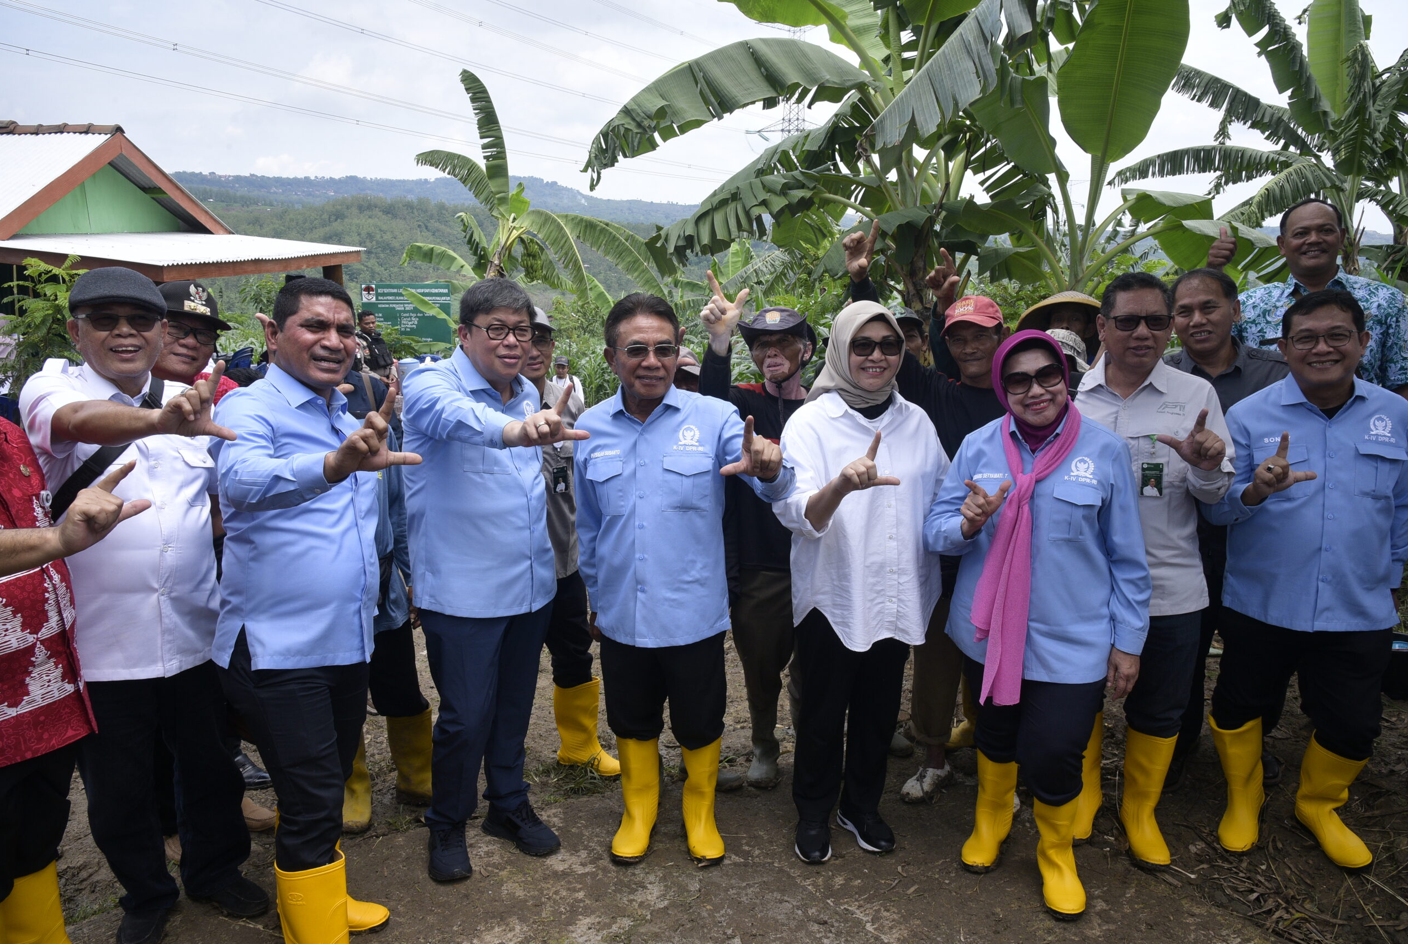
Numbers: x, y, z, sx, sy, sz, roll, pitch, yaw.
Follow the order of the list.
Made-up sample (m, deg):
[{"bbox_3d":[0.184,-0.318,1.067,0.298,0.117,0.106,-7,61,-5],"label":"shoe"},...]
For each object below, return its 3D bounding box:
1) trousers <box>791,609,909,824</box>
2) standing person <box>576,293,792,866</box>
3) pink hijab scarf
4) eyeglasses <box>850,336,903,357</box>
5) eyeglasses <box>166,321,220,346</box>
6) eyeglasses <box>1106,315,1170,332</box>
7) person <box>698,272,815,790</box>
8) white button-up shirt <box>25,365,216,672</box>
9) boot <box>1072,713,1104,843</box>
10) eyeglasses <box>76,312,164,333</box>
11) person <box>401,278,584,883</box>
[{"bbox_3d":[0.420,0.629,2.741,0.370,0.930,0.290,-1,12,-6],"label":"trousers"},{"bbox_3d":[-0.061,0.351,2.526,0.560,1.630,0.460,-2,13,-8],"label":"standing person"},{"bbox_3d":[0.840,0.112,2.457,0.270,0.930,0.330,3,12,14],"label":"pink hijab scarf"},{"bbox_3d":[0.456,-0.331,2.487,0.140,0.047,0.145,2,13,10],"label":"eyeglasses"},{"bbox_3d":[-1.443,-0.385,2.600,0.145,0.045,0.142,11,17,41],"label":"eyeglasses"},{"bbox_3d":[1.112,-0.384,2.423,0.147,0.044,0.150,4,13,18],"label":"eyeglasses"},{"bbox_3d":[0.179,0.238,2.972,0.480,1.670,0.500,2,13,8],"label":"person"},{"bbox_3d":[-1.395,0.126,2.272,0.500,0.770,0.390,-10,16,-39],"label":"white button-up shirt"},{"bbox_3d":[1.143,0.918,2.909,0.130,0.335,0.280,6,13,26],"label":"boot"},{"bbox_3d":[-1.295,-0.340,2.105,0.147,0.046,0.150,-9,15,-35],"label":"eyeglasses"},{"bbox_3d":[-0.475,0.336,2.459,0.530,1.660,0.640,-10,16,-40],"label":"person"}]

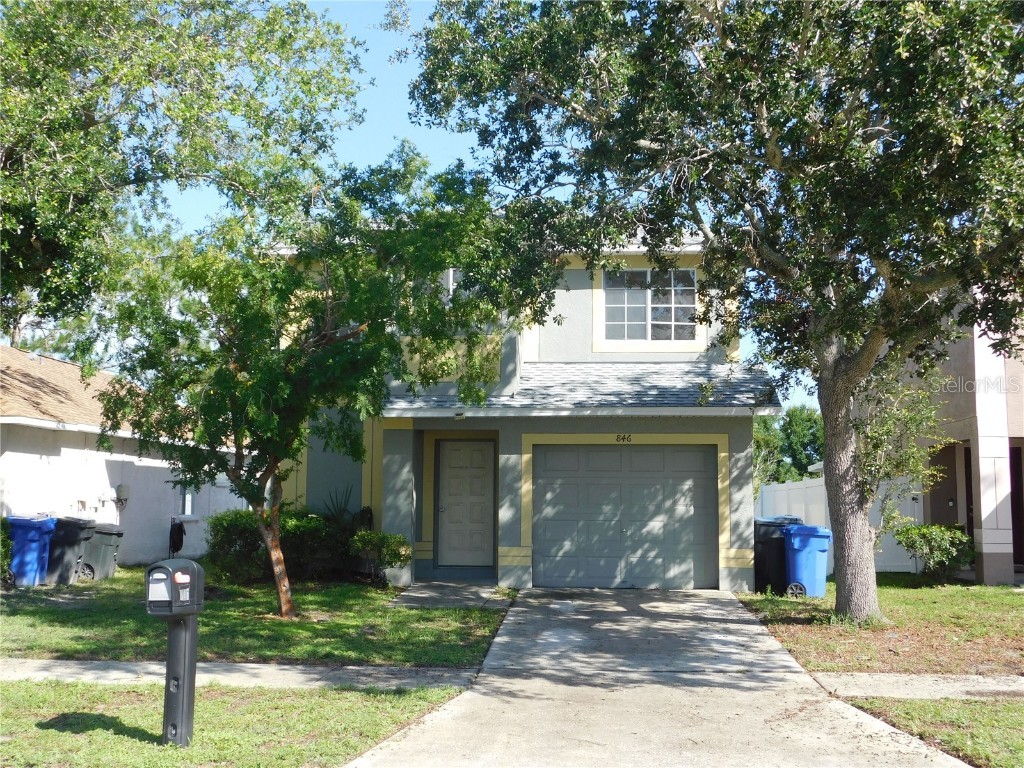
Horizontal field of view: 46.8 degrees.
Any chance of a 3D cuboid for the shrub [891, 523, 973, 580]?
[{"bbox_3d":[7.285,2.859,20.500,1.300,0.980,1.150,0,-5,5],"label":"shrub"}]

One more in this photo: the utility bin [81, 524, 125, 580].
[{"bbox_3d":[-7.086,2.828,20.400,0.650,0.980,0.570,0,-5,5],"label":"utility bin"}]

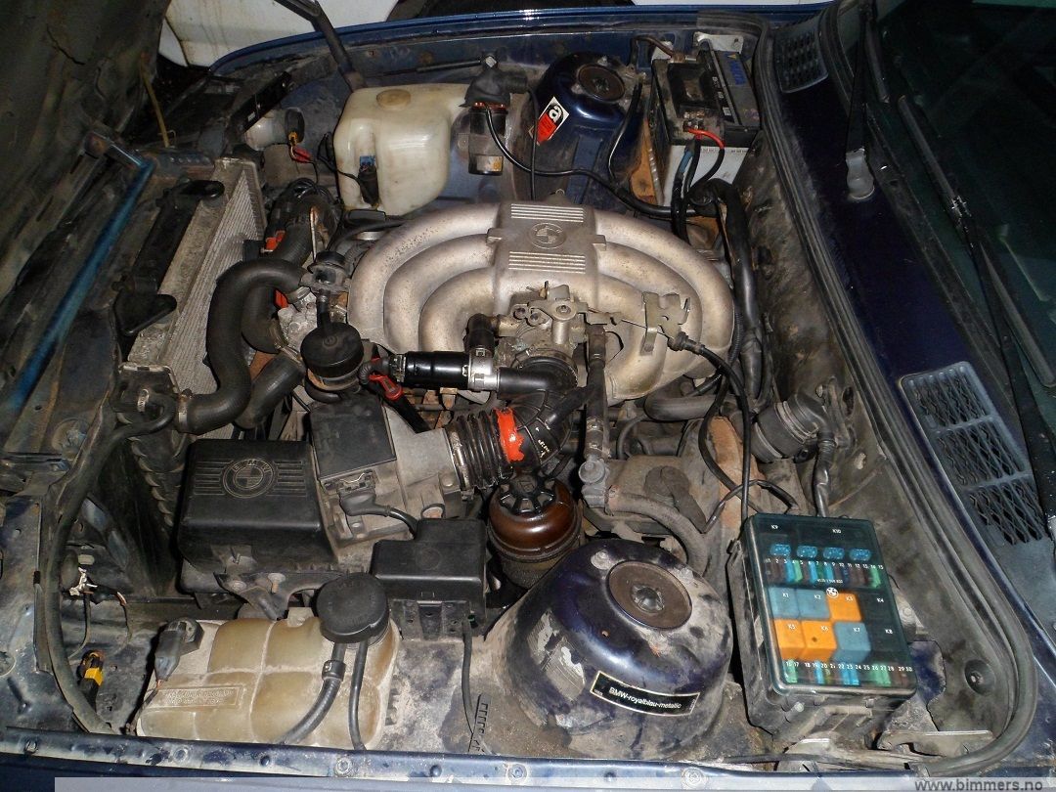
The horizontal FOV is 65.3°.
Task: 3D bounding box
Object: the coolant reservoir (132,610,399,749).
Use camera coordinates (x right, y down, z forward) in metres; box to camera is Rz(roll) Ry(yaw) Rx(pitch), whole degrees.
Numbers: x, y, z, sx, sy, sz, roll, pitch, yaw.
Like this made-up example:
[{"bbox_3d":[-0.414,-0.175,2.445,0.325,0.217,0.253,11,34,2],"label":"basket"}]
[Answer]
[{"bbox_3d":[-0.256,0.312,0.849,0.240,0.130,0.145,1,49,0],"label":"coolant reservoir"}]

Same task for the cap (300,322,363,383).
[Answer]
[{"bbox_3d":[-0.252,-0.057,1.064,0.077,0.040,0.077,0,49,0],"label":"cap"}]

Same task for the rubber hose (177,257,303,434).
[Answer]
[{"bbox_3d":[-0.380,-0.079,1.095,0.113,0.094,0.345,1,49,0],"label":"rubber hose"}]

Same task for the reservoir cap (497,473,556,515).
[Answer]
[{"bbox_3d":[-0.001,0.111,0.917,0.064,0.030,0.064,1,49,0],"label":"reservoir cap"}]

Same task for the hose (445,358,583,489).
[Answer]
[{"bbox_3d":[-0.017,0.034,1.004,0.160,0.110,0.140,1,49,0],"label":"hose"}]

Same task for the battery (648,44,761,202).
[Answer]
[{"bbox_3d":[0.345,-0.535,1.675,0.175,0.185,0.278,1,49,0],"label":"battery"}]

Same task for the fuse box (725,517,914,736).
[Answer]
[{"bbox_3d":[0.294,0.239,0.859,0.135,0.120,0.185,1,49,0],"label":"fuse box"}]

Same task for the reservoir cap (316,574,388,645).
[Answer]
[{"bbox_3d":[-0.179,0.217,0.842,0.071,0.030,0.071,0,49,0],"label":"reservoir cap"}]

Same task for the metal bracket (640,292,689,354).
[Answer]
[{"bbox_3d":[0.170,-0.089,1.025,0.057,0.060,0.050,1,49,0],"label":"metal bracket"}]

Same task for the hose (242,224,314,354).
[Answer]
[{"bbox_3d":[-0.390,-0.173,1.283,0.071,0.078,0.250,1,49,0],"label":"hose"}]

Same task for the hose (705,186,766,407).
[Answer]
[{"bbox_3d":[0.322,-0.173,1.264,0.054,0.072,0.441,1,49,0],"label":"hose"}]

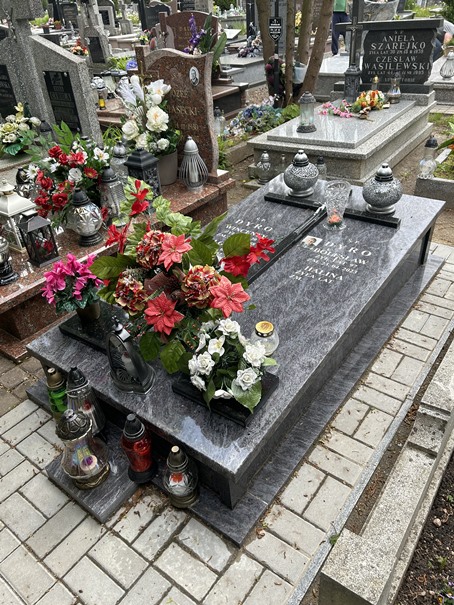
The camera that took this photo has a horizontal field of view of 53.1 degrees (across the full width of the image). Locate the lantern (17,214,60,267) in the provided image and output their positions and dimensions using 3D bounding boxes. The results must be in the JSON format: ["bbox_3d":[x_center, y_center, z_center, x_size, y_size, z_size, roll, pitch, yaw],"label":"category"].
[{"bbox_3d":[-1.041,-0.360,2.506,0.145,0.275,0.145,20,39,32],"label":"lantern"}]

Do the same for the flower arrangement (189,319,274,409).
[{"bbox_3d":[0.006,0.210,1.589,0.320,0.240,0.290,20,40,32],"label":"flower arrangement"}]

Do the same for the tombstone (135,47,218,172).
[{"bbox_3d":[-0.366,-1.471,3.466,0.680,0.840,0.120,20,39,32],"label":"tombstone"}]

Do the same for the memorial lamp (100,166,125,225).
[{"bbox_3d":[-0.738,-0.677,2.889,0.135,0.366,0.135,19,40,33],"label":"memorial lamp"}]

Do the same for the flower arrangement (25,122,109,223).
[{"bbox_3d":[-0.995,-0.817,2.912,0.550,0.550,0.480,20,40,32],"label":"flower arrangement"}]

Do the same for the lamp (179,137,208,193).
[{"bbox_3d":[-0.242,-0.984,3.215,0.208,0.356,0.208,-3,33,2],"label":"lamp"}]

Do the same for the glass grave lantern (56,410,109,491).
[{"bbox_3d":[-0.514,0.506,1.599,0.172,0.335,0.172,20,40,32],"label":"glass grave lantern"}]

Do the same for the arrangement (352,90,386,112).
[{"bbox_3d":[1.606,-2.307,5.192,0.370,0.190,0.300,20,39,32],"label":"arrangement"}]

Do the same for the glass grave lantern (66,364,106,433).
[{"bbox_3d":[-0.581,0.386,1.829,0.121,0.310,0.121,19,40,33],"label":"glass grave lantern"}]

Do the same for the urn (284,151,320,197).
[{"bbox_3d":[0.487,-0.848,2.961,0.227,0.274,0.227,-5,35,4],"label":"urn"}]

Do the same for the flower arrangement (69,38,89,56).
[{"bbox_3d":[-3.267,-5.611,10.000,0.420,0.340,0.380,20,39,32],"label":"flower arrangement"}]

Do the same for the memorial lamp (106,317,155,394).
[{"bbox_3d":[-0.365,0.169,1.695,0.205,0.290,0.155,19,43,33],"label":"memorial lamp"}]

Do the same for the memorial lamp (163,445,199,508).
[{"bbox_3d":[-0.160,0.584,1.544,0.117,0.254,0.117,-3,33,2],"label":"memorial lamp"}]

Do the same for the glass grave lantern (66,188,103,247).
[{"bbox_3d":[-0.819,-0.509,2.629,0.200,0.320,0.200,20,40,32],"label":"glass grave lantern"}]

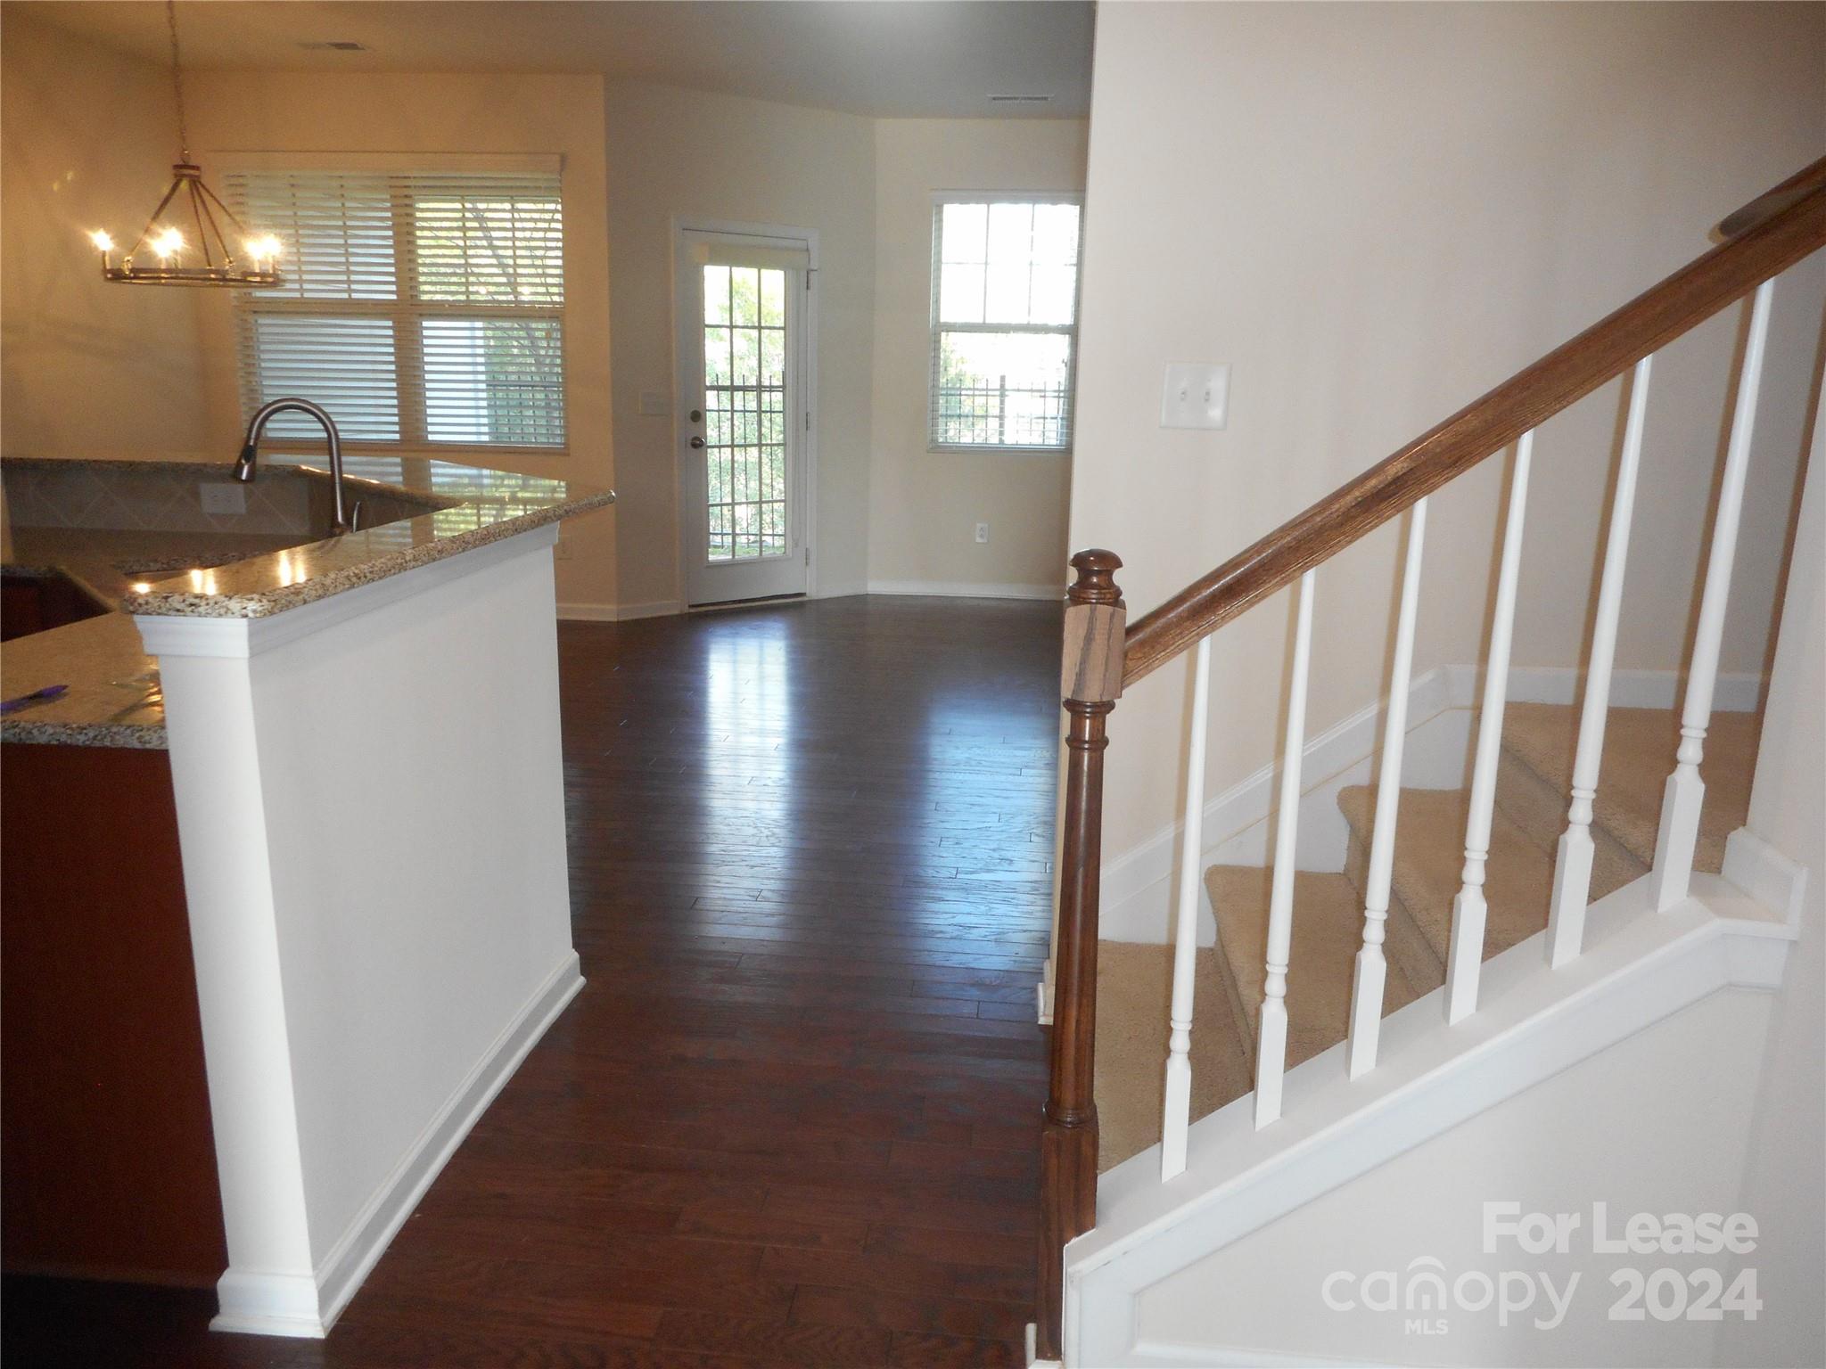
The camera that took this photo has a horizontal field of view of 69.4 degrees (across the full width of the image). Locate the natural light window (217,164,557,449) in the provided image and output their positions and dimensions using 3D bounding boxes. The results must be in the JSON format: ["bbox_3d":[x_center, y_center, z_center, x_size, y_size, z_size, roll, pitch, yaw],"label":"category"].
[{"bbox_3d":[-2.664,-1.958,6.870,1.820,1.450,0.100,2,14,4],"label":"natural light window"}]

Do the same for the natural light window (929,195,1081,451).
[{"bbox_3d":[0.536,-2.103,7.734,0.880,1.460,0.100,2,14,4],"label":"natural light window"}]

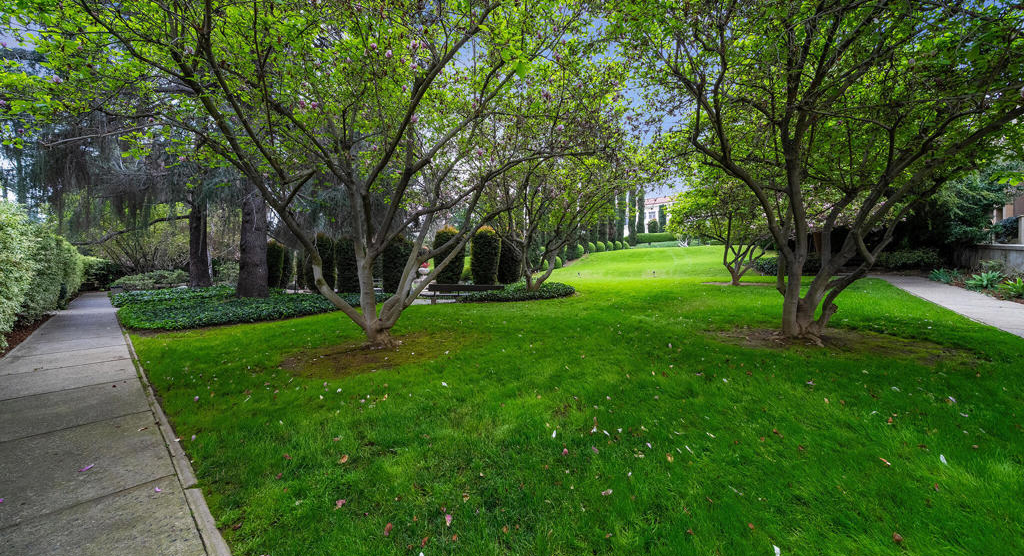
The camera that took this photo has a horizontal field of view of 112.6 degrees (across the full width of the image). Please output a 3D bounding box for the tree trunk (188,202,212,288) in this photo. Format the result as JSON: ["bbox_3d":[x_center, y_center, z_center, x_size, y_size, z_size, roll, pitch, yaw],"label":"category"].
[{"bbox_3d":[-19.597,-2.111,21.500,0.950,5.500,0.950,0,0,-42],"label":"tree trunk"}]

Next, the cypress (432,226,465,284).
[{"bbox_3d":[-3.536,-1.114,19.000,1.720,3.600,1.720,0,0,-11],"label":"cypress"}]

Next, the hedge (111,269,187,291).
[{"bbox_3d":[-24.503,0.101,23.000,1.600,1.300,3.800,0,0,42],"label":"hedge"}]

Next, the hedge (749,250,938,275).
[{"bbox_3d":[21.632,-0.999,22.000,11.800,1.500,1.500,0,0,0],"label":"hedge"}]

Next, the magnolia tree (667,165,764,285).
[{"bbox_3d":[10.787,-2.666,17.000,6.200,6.100,6.000,0,0,0],"label":"magnolia tree"}]

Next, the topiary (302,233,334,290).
[{"bbox_3d":[-12.477,-0.999,22.000,1.750,3.650,1.750,0,0,-30],"label":"topiary"}]

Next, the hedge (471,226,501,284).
[{"bbox_3d":[-1.476,-1.114,19.000,1.680,3.600,1.680,0,0,-4],"label":"hedge"}]

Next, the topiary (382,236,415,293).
[{"bbox_3d":[-5.655,-0.673,17.000,1.500,2.900,1.500,0,0,0],"label":"topiary"}]

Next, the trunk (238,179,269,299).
[{"bbox_3d":[-11.834,-1.749,15.500,1.100,5.400,1.100,0,0,0],"label":"trunk"}]

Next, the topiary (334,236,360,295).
[{"bbox_3d":[-8.695,-0.720,18.200,1.450,2.900,1.450,0,0,0],"label":"topiary"}]

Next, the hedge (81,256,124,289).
[{"bbox_3d":[-28.734,-0.387,24.000,1.700,2.500,2.600,0,0,40],"label":"hedge"}]

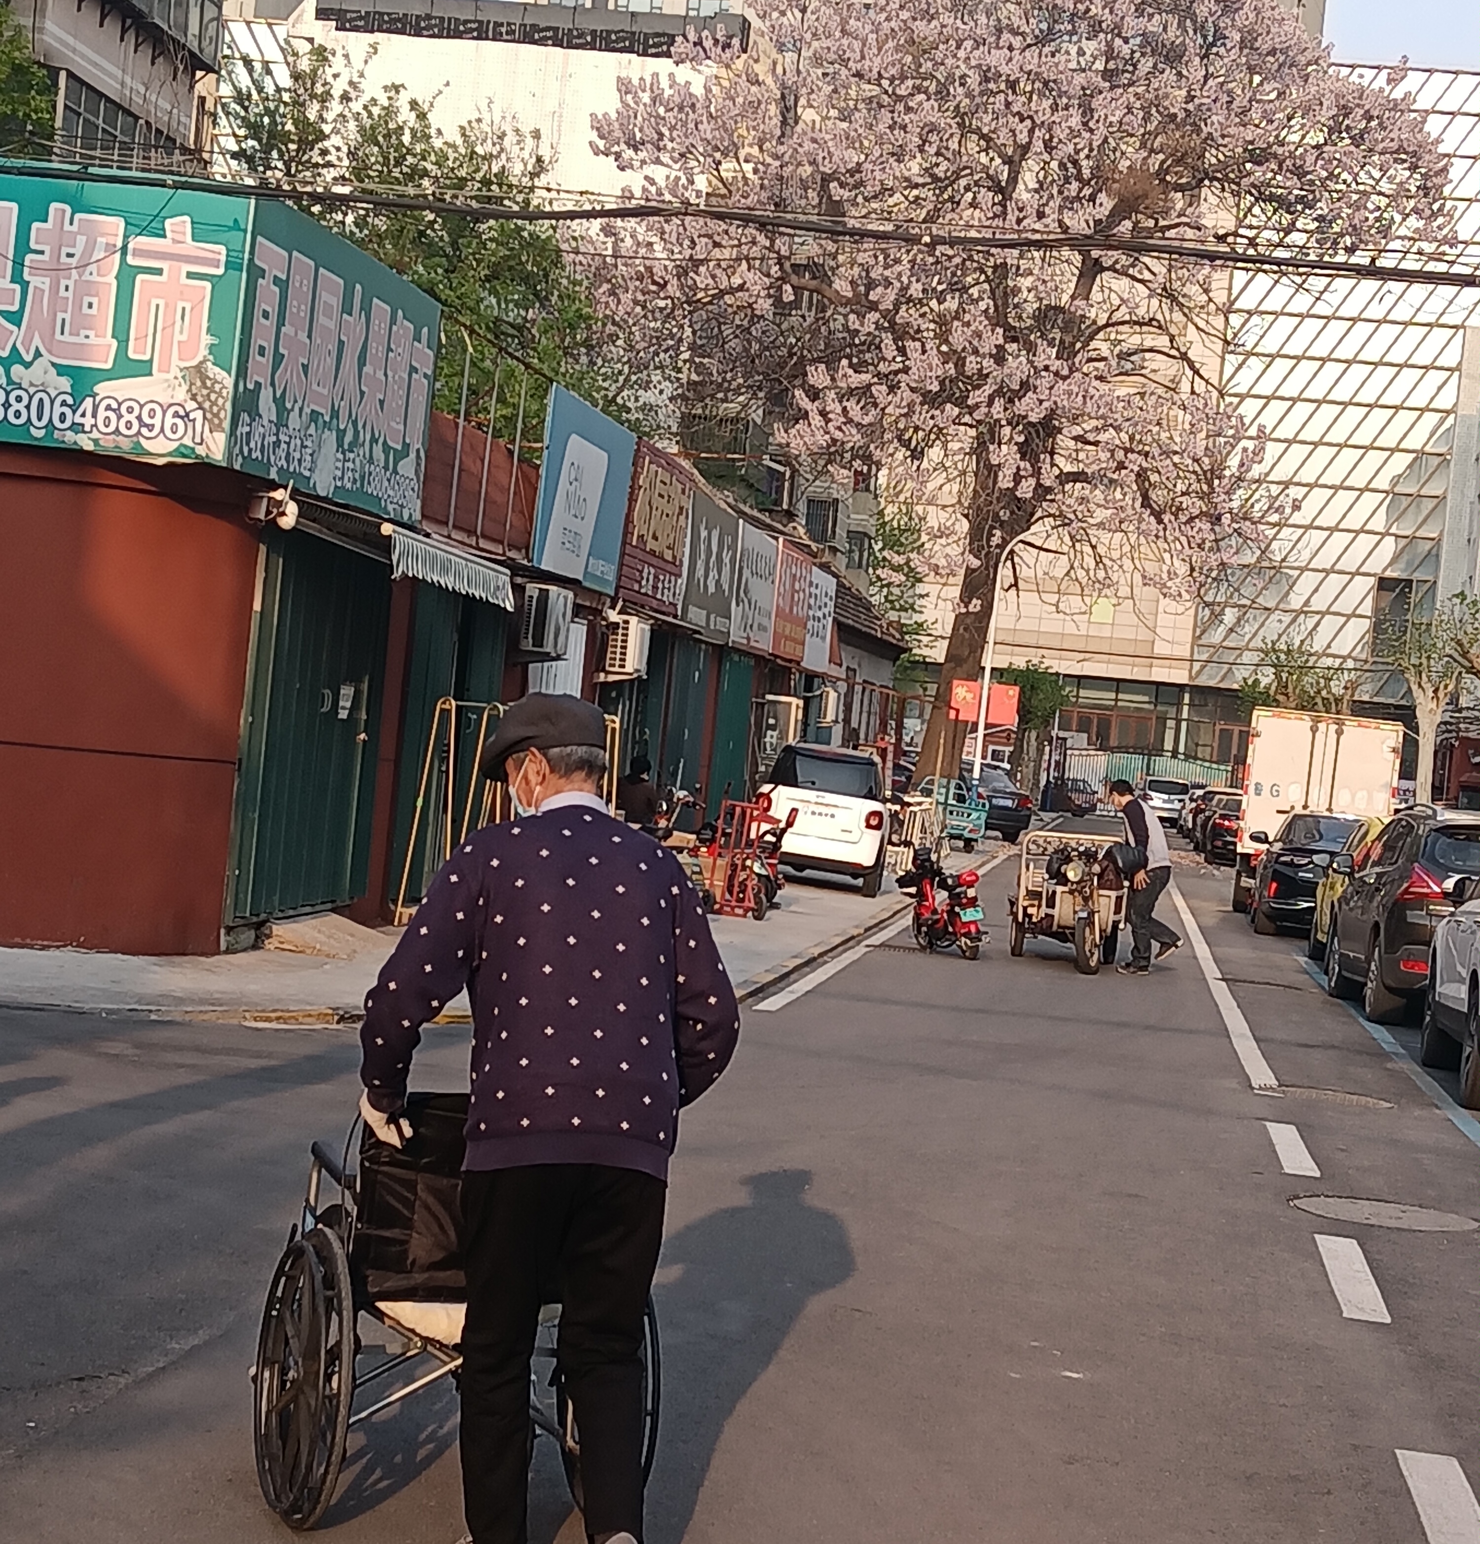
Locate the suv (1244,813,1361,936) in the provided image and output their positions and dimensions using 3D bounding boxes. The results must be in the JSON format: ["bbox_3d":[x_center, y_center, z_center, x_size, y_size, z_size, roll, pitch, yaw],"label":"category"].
[{"bbox_3d":[6.916,1.186,37.745,1.820,1.470,4.650,5,1,7],"label":"suv"}]

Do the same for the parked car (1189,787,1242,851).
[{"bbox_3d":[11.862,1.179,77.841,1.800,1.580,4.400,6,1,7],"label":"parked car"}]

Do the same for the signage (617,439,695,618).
[{"bbox_3d":[-0.821,-2.385,32.831,0.120,1.480,4.000,6,1,7],"label":"signage"}]

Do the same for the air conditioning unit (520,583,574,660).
[{"bbox_3d":[-1.645,-1.272,27.621,0.290,0.550,0.800,5,1,7],"label":"air conditioning unit"}]

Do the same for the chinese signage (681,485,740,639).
[{"bbox_3d":[-0.371,-2.350,37.415,0.090,1.461,4.559,5,1,7],"label":"chinese signage"}]

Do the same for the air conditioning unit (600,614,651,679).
[{"bbox_3d":[-1.107,-1.244,32.134,0.290,0.550,0.800,5,1,7],"label":"air conditioning unit"}]

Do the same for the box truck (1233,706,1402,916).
[{"bbox_3d":[7.868,0.607,44.428,1.950,2.660,5.300,5,1,9],"label":"box truck"}]

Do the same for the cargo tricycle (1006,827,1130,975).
[{"bbox_3d":[2.854,1.074,27.807,1.050,1.150,2.500,5,1,2],"label":"cargo tricycle"}]

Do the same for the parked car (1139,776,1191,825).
[{"bbox_3d":[14.449,1.038,110.566,1.820,1.680,4.500,6,1,7],"label":"parked car"}]

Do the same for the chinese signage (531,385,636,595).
[{"bbox_3d":[-1.391,-2.442,28.820,0.090,1.540,4.315,5,1,7],"label":"chinese signage"}]

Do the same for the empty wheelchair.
[{"bbox_3d":[-0.612,1.056,6.598,0.640,0.880,1.020,5,1,-20],"label":"empty wheelchair"}]

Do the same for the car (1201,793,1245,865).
[{"bbox_3d":[10.759,1.148,68.204,1.850,1.630,4.600,5,1,7],"label":"car"}]

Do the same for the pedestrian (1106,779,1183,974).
[{"bbox_3d":[3.407,0.898,27.389,0.630,1.610,0.500,5,1,7],"label":"pedestrian"}]

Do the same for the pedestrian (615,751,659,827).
[{"bbox_3d":[-0.726,0.493,29.493,0.650,1.250,0.520,5,1,-33],"label":"pedestrian"}]

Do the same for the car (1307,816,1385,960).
[{"bbox_3d":[6.441,1.191,30.853,1.780,1.480,4.300,6,1,7],"label":"car"}]

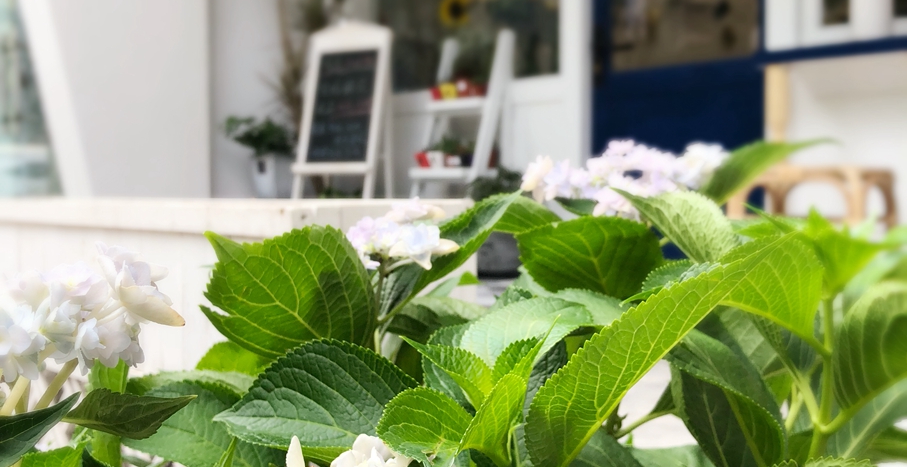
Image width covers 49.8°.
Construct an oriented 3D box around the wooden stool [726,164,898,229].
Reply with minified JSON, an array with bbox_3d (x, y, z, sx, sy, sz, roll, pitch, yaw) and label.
[{"bbox_3d":[1.011,0.052,2.751,0.375,0.480,0.375,3,4,40],"label":"wooden stool"}]

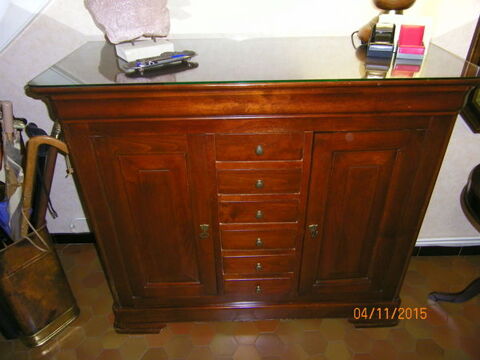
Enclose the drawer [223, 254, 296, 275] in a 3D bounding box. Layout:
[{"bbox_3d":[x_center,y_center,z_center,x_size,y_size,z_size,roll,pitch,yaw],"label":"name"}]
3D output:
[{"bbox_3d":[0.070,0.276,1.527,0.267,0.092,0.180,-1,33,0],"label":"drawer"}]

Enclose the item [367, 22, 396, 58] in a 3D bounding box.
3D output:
[{"bbox_3d":[0.442,-0.442,1.222,0.073,0.092,0.065,3,33,7],"label":"item"}]

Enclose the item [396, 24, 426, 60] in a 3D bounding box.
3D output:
[{"bbox_3d":[0.526,-0.429,1.199,0.075,0.092,0.070,3,33,7],"label":"item"}]

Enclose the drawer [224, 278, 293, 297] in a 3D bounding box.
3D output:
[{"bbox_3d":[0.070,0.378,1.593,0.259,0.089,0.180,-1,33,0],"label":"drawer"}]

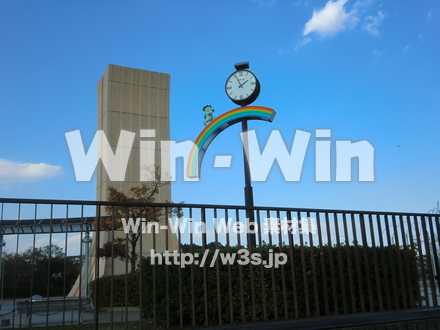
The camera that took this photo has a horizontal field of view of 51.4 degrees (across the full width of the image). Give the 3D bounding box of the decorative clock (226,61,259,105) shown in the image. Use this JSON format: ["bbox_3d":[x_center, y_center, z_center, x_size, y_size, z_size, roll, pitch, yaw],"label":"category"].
[{"bbox_3d":[0.528,-1.850,10.443,0.750,0.960,0.300,-7,-14,18],"label":"decorative clock"}]

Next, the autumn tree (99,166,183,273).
[{"bbox_3d":[-2.710,2.334,15.418,2.750,4.630,2.500,-3,-14,0],"label":"autumn tree"}]

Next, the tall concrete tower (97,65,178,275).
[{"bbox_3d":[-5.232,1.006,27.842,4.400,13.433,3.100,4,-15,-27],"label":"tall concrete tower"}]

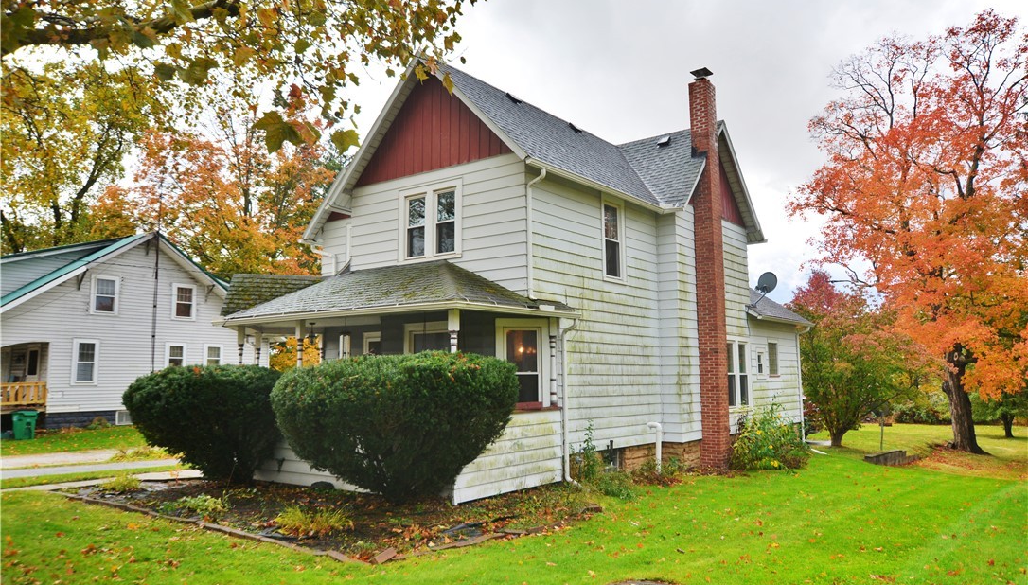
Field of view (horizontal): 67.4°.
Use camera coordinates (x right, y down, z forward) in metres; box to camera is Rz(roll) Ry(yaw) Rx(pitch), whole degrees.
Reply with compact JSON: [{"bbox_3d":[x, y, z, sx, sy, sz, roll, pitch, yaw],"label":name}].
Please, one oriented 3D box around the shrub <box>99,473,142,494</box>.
[{"bbox_3d":[-6.700,3.233,13.100,0.680,0.360,0.620,-5,-8,36],"label":"shrub"}]

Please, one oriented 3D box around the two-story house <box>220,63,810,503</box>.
[{"bbox_3d":[0.978,-0.369,19.265,8.200,8.750,15.700,-5,-8,36],"label":"two-story house"}]

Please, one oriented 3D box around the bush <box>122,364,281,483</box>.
[{"bbox_3d":[-5.304,2.252,13.150,2.650,2.000,2.450,-5,-8,36],"label":"bush"}]

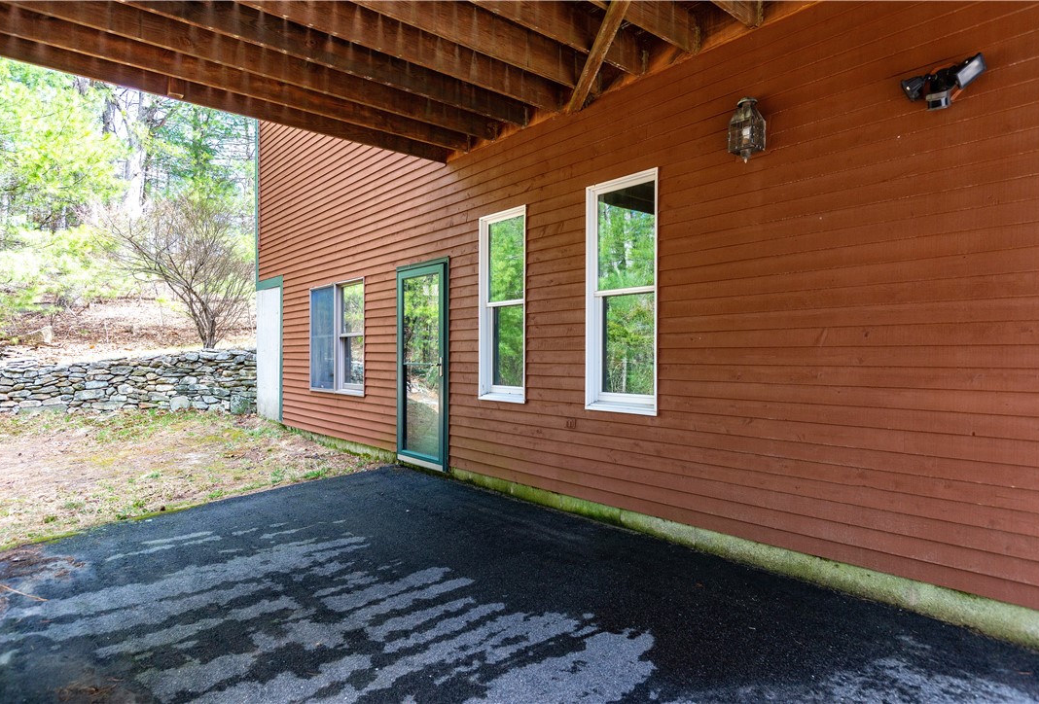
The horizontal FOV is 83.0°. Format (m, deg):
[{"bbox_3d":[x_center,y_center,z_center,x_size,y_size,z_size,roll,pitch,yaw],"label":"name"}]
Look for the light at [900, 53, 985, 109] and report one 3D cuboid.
[{"bbox_3d":[1.938,-1.204,2.689,0.170,0.224,0.322,1,-1,-42],"label":"light"}]

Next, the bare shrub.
[{"bbox_3d":[-6.330,-1.430,10.800,2.750,2.750,2.450,0,-1,-30],"label":"bare shrub"}]

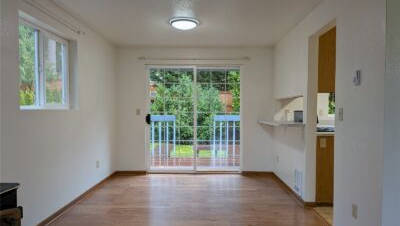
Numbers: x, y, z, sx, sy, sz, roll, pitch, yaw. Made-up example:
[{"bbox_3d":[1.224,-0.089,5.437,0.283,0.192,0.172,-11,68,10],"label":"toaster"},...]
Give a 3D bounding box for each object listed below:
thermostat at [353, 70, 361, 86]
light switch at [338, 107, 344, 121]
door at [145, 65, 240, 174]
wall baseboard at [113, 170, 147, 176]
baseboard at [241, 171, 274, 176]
[{"bbox_3d":[1.297,-0.295,2.311,0.030,0.125,0.078,0,1,1],"label":"thermostat"},{"bbox_3d":[1.314,0.015,2.586,0.009,0.117,0.073,0,1,1],"label":"light switch"},{"bbox_3d":[-0.117,0.107,5.250,1.810,2.030,0.100,0,1,1],"label":"door"},{"bbox_3d":[-1.313,1.143,5.255,0.600,0.078,0.014,0,1,1],"label":"wall baseboard"},{"bbox_3d":[1.075,1.137,5.208,0.565,0.074,0.014,0,1,1],"label":"baseboard"}]

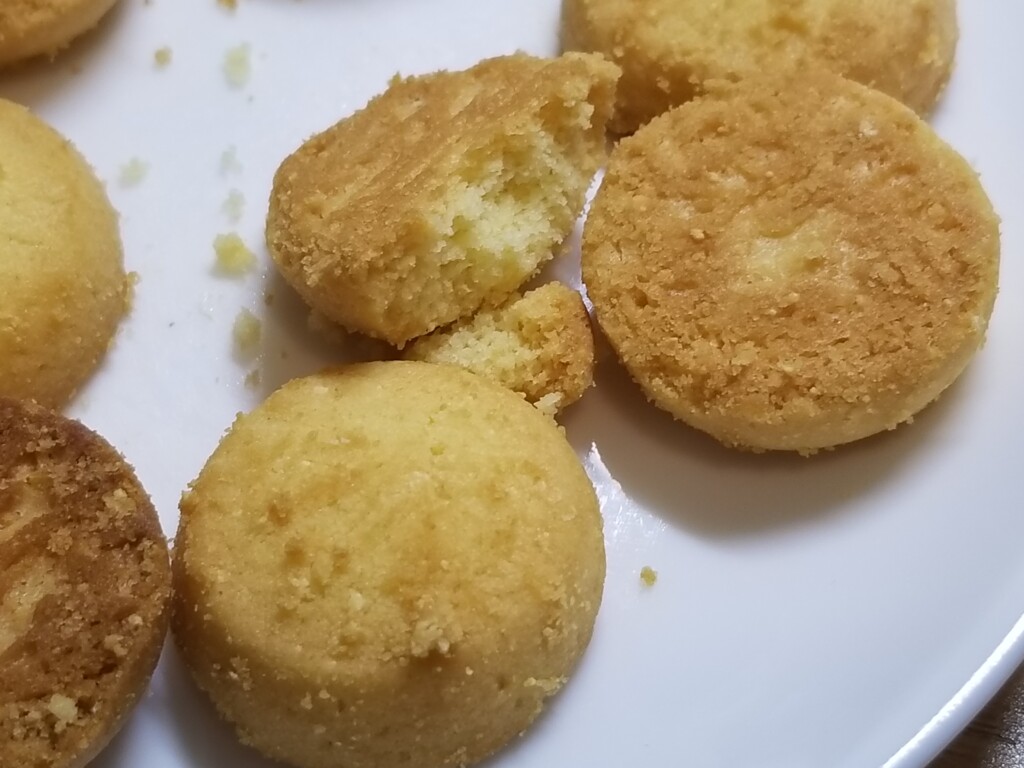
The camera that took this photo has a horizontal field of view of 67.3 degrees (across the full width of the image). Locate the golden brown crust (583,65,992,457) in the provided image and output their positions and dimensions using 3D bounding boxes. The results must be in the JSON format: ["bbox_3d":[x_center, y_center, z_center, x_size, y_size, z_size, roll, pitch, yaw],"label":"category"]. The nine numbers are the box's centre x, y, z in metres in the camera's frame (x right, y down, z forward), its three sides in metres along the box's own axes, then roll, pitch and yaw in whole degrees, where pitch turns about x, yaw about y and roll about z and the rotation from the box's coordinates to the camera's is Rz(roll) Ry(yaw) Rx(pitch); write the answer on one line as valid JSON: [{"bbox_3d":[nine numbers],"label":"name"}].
[{"bbox_3d":[0.033,-0.014,0.099,0.048,0.018,0.048,0,71,9],"label":"golden brown crust"}]

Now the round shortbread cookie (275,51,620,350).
[{"bbox_3d":[-0.009,-0.026,0.102,0.044,0.018,0.028,-38,57,-8],"label":"round shortbread cookie"}]

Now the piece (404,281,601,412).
[{"bbox_3d":[-0.001,-0.004,0.098,0.024,0.013,0.017,6,60,5],"label":"piece"}]

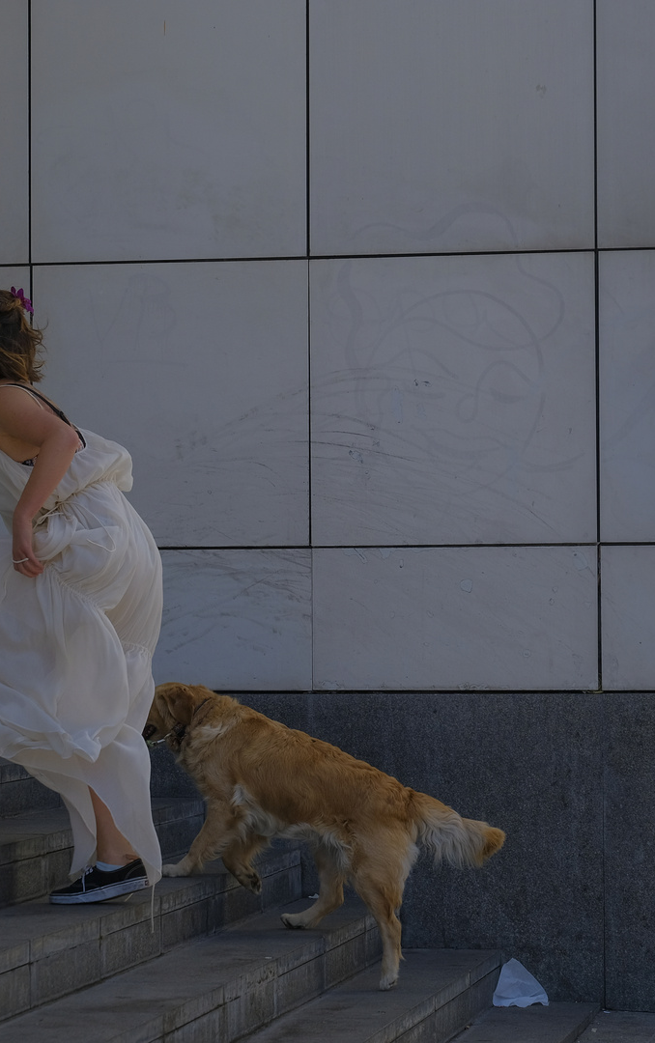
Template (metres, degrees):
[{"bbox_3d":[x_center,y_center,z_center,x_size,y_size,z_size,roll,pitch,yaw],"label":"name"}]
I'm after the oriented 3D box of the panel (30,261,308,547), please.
[{"bbox_3d":[-0.486,-0.362,10.091,0.874,0.877,0.040,-1,-1,11],"label":"panel"}]

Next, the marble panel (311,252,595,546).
[{"bbox_3d":[0.383,-0.371,9.924,0.874,0.877,0.040,-1,-1,11],"label":"marble panel"}]

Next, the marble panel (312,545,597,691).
[{"bbox_3d":[0.387,0.294,9.908,0.874,0.433,0.040,-1,-1,11],"label":"marble panel"}]

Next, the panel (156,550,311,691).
[{"bbox_3d":[-0.482,0.303,10.075,0.874,0.433,0.040,-1,-1,11],"label":"panel"}]

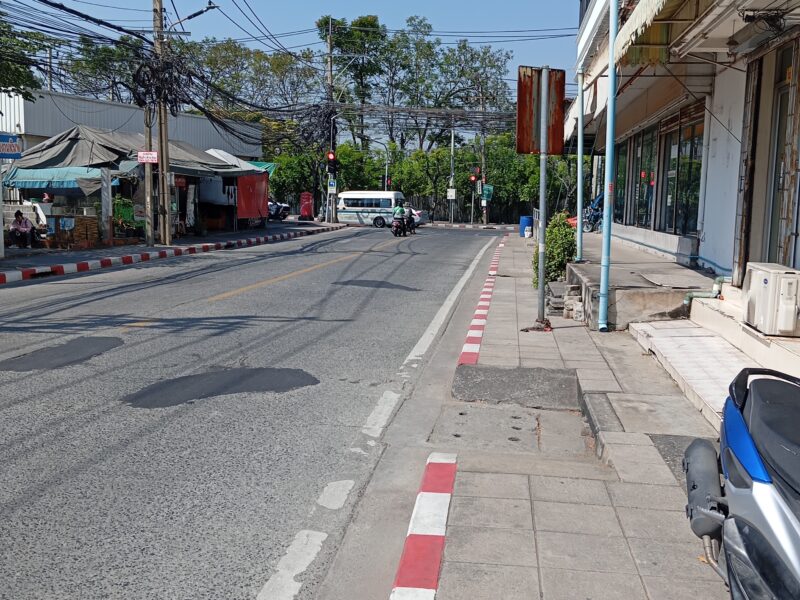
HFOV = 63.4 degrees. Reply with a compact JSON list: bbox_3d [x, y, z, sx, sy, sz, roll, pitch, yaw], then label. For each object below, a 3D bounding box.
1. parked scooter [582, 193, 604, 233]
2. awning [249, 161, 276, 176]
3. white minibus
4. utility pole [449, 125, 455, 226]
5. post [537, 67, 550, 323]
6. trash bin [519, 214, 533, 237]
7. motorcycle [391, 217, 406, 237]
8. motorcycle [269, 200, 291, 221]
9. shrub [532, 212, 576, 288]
[{"bbox_3d":[7.312,-3.092,23.600,1.900,1.200,0.750,-6,11,-36],"label":"parked scooter"},{"bbox_3d":[-8.016,-7.678,38.000,1.800,0.900,2.400,2,9,12],"label":"awning"},{"bbox_3d":[-2.154,-5.849,41.600,5.300,2.280,1.880,4,10,24],"label":"white minibus"},{"bbox_3d":[3.534,-8.688,44.400,0.200,6.750,0.200,0,9,0],"label":"utility pole"},{"bbox_3d":[1.764,-1.252,7.950,0.085,3.120,0.085,-1,9,0],"label":"post"},{"bbox_3d":[5.549,-3.279,28.500,0.590,0.930,0.590,0,9,0],"label":"trash bin"},{"bbox_3d":[-0.047,-3.583,30.700,0.700,1.120,1.900,2,9,10],"label":"motorcycle"},{"bbox_3d":[-7.634,-5.423,40.000,1.900,1.180,0.720,1,9,6],"label":"motorcycle"},{"bbox_3d":[2.889,-0.978,12.100,0.780,1.330,0.900,2,9,10],"label":"shrub"}]

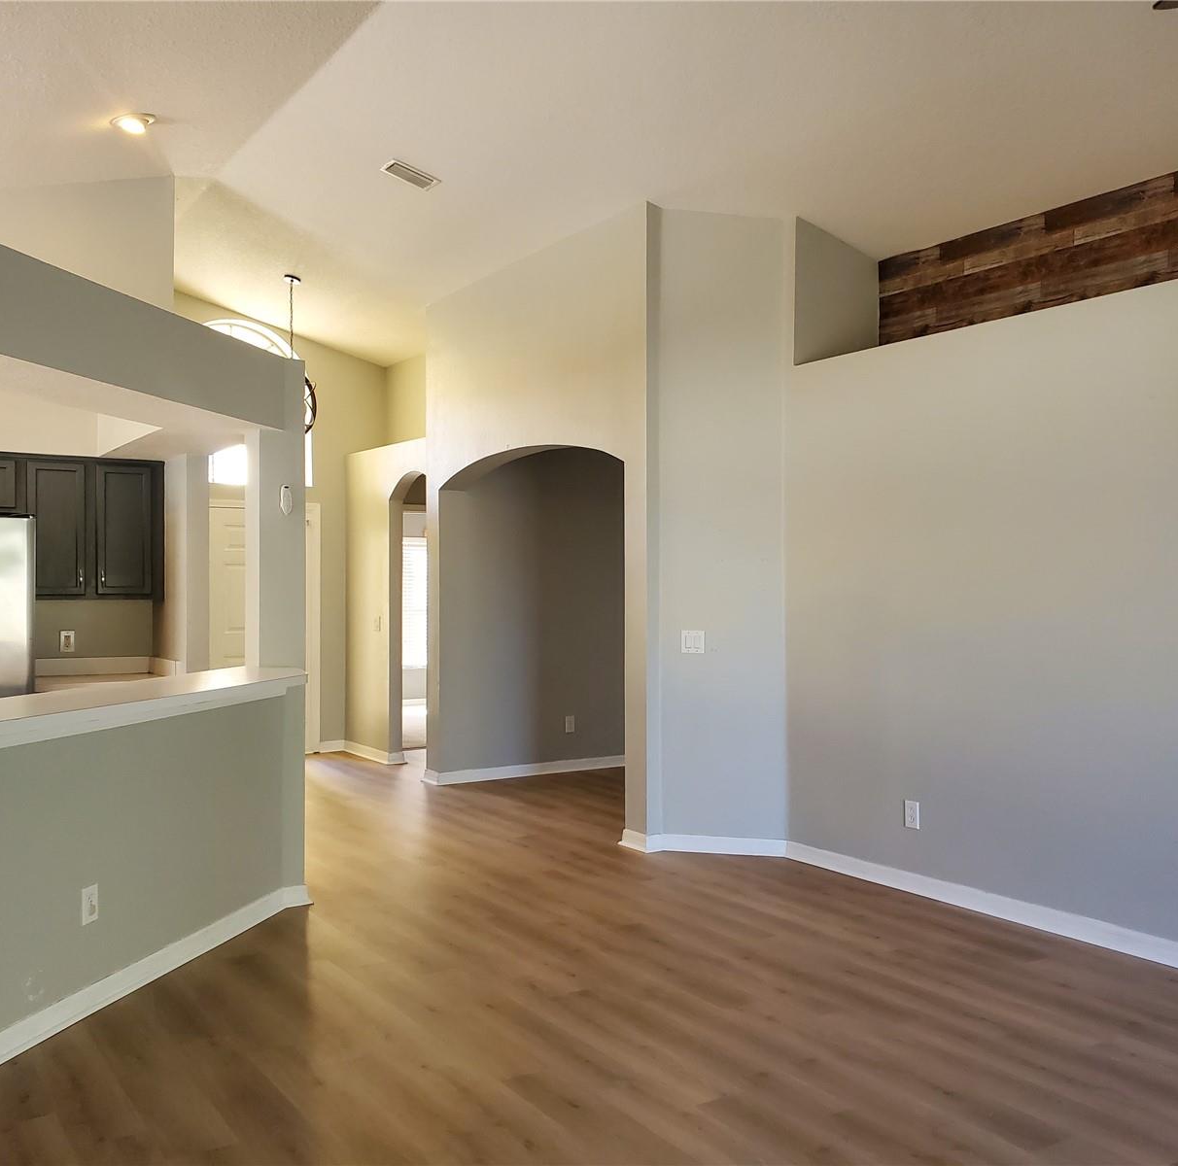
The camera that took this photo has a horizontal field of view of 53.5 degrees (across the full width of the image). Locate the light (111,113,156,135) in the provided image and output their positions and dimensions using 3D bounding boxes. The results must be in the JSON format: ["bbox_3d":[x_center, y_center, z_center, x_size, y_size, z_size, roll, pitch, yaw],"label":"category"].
[{"bbox_3d":[-2.279,-2.293,5.859,0.210,0.060,0.210,-16,9,-32],"label":"light"}]

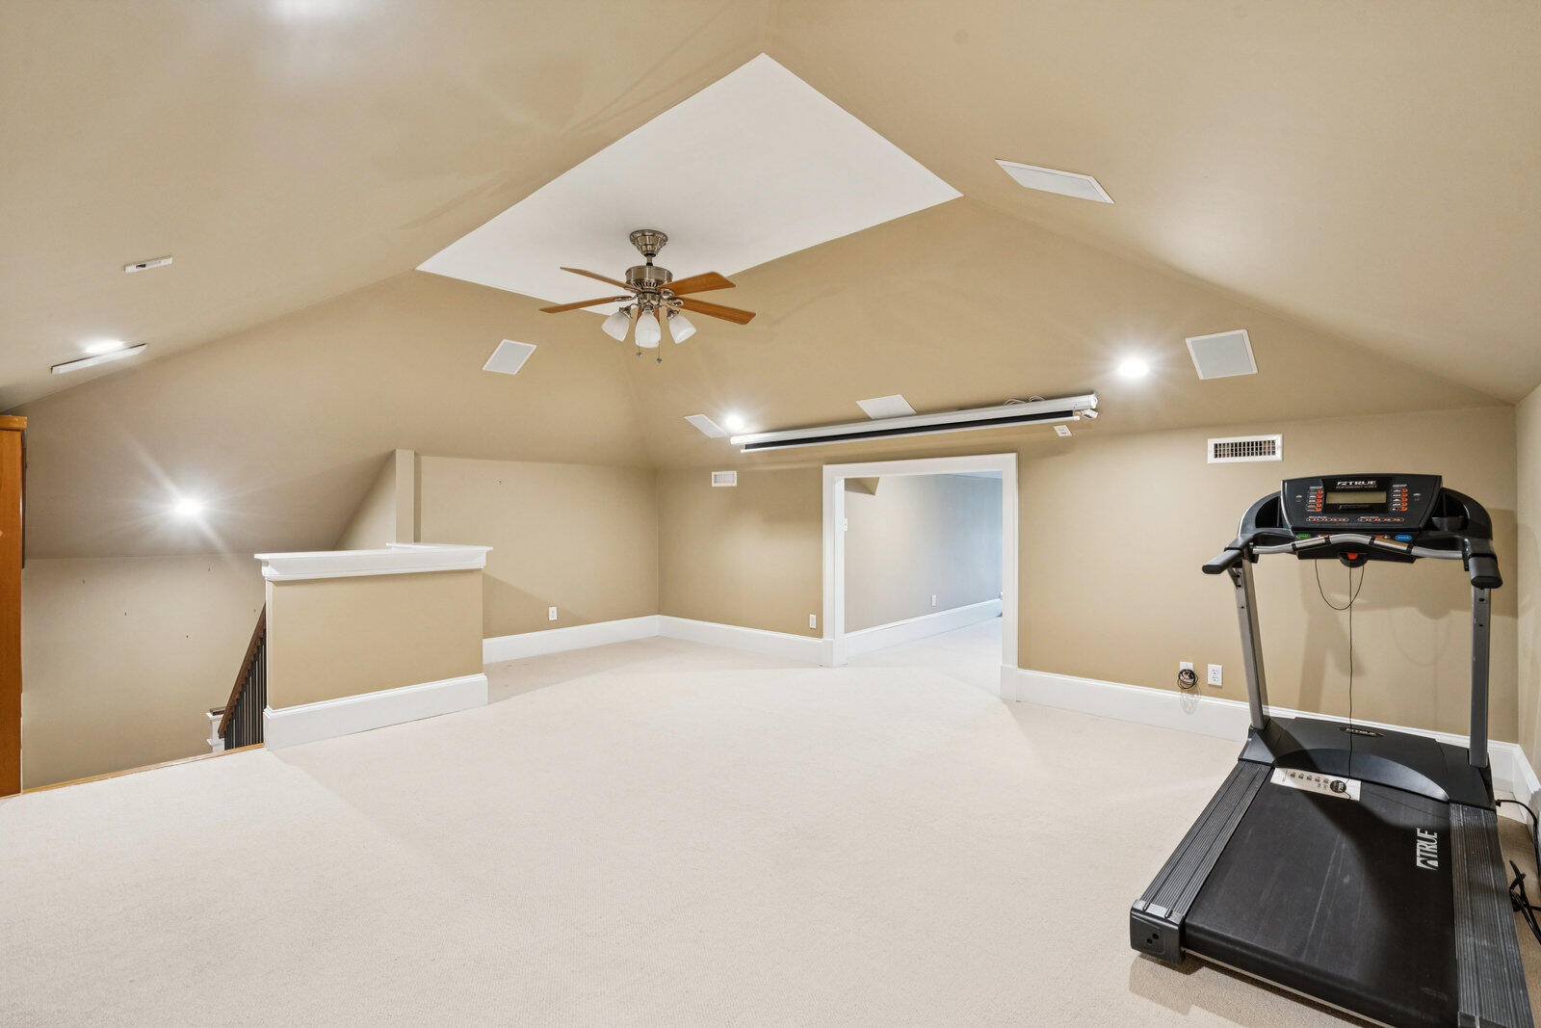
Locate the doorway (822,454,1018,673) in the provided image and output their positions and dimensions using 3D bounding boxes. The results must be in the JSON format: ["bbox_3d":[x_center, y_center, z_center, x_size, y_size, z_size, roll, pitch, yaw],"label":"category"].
[{"bbox_3d":[1.089,0.427,5.170,1.638,1.657,0.170,0,0,42],"label":"doorway"}]

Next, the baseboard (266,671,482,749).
[{"bbox_3d":[-2.291,1.164,4.119,0.035,0.214,1.191,0,0,42],"label":"baseboard"}]

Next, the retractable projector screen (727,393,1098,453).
[{"bbox_3d":[0.733,-0.581,4.791,2.907,0.139,0.110,0,0,42],"label":"retractable projector screen"}]

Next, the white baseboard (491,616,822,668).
[{"bbox_3d":[-1.063,1.157,5.630,2.167,0.217,2.079,0,0,42],"label":"white baseboard"}]

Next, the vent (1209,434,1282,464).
[{"bbox_3d":[2.565,-0.348,3.714,0.334,0.135,0.030,0,0,42],"label":"vent"}]

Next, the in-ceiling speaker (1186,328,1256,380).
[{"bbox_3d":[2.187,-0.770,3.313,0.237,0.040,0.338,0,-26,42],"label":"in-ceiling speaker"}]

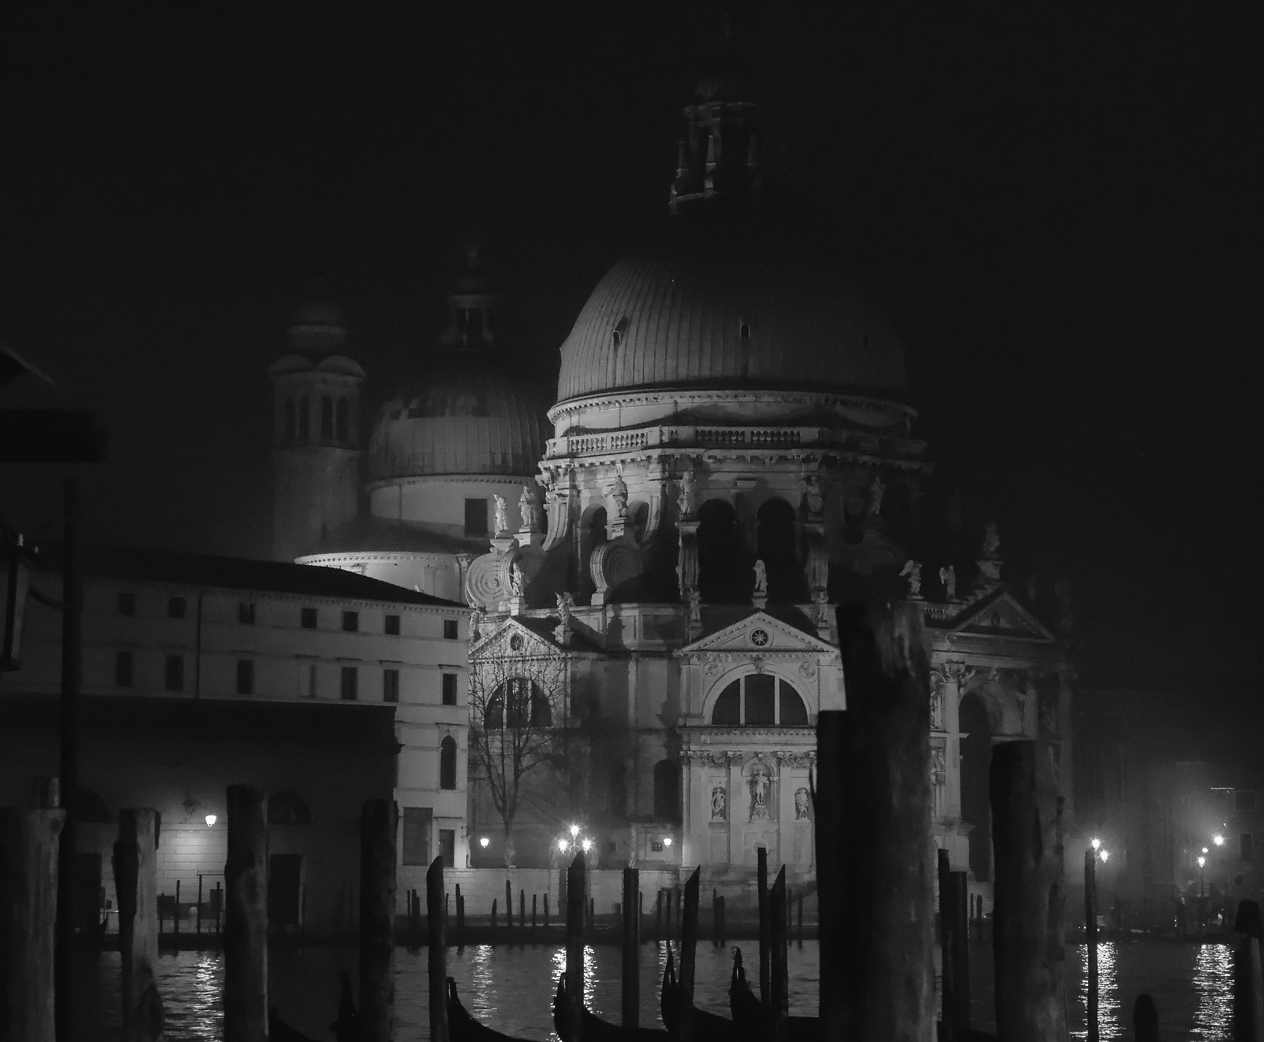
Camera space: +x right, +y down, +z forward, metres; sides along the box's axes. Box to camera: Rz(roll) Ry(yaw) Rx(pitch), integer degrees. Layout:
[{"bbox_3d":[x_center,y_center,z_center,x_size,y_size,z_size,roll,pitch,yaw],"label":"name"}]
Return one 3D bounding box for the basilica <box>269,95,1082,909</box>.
[{"bbox_3d":[1.270,-2.625,283.436,72.000,64.500,47.000,-5,-8,42],"label":"basilica"}]

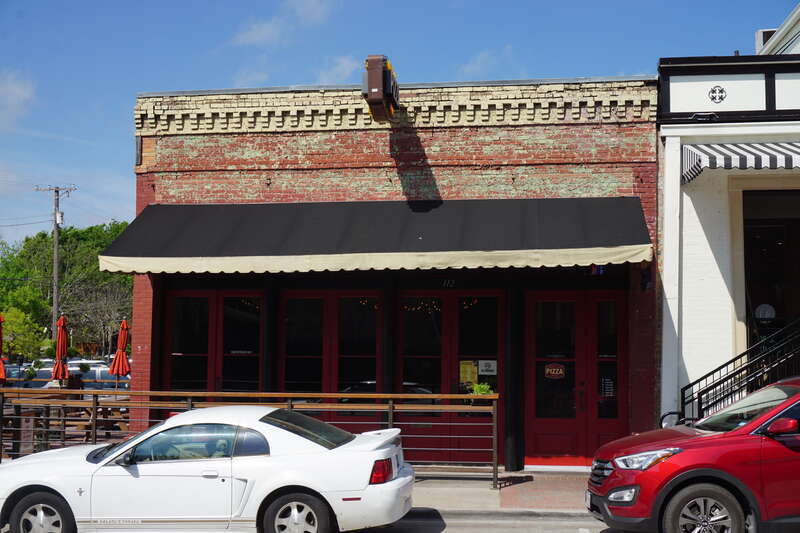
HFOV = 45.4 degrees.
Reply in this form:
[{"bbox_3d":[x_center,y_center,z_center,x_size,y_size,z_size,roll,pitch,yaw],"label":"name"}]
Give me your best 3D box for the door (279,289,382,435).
[{"bbox_3d":[-1.027,1.623,14.106,1.602,2.539,0.120,0,-4,7],"label":"door"}]

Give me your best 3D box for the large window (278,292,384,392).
[{"bbox_3d":[-1.026,1.246,14.134,1.542,1.754,0.120,0,-4,7],"label":"large window"}]

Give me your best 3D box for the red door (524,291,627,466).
[{"bbox_3d":[2.525,1.566,13.665,1.461,2.447,0.120,0,-4,7],"label":"red door"}]

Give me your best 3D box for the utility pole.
[{"bbox_3d":[-19.376,0.742,53.618,2.400,10.500,0.600,0,-4,0],"label":"utility pole"}]

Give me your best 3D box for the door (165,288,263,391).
[{"bbox_3d":[-2.825,1.649,14.330,1.591,2.579,0.120,0,-4,7],"label":"door"}]

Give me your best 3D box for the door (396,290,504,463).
[{"bbox_3d":[0.730,1.605,13.887,1.582,2.515,0.120,0,-4,7],"label":"door"}]

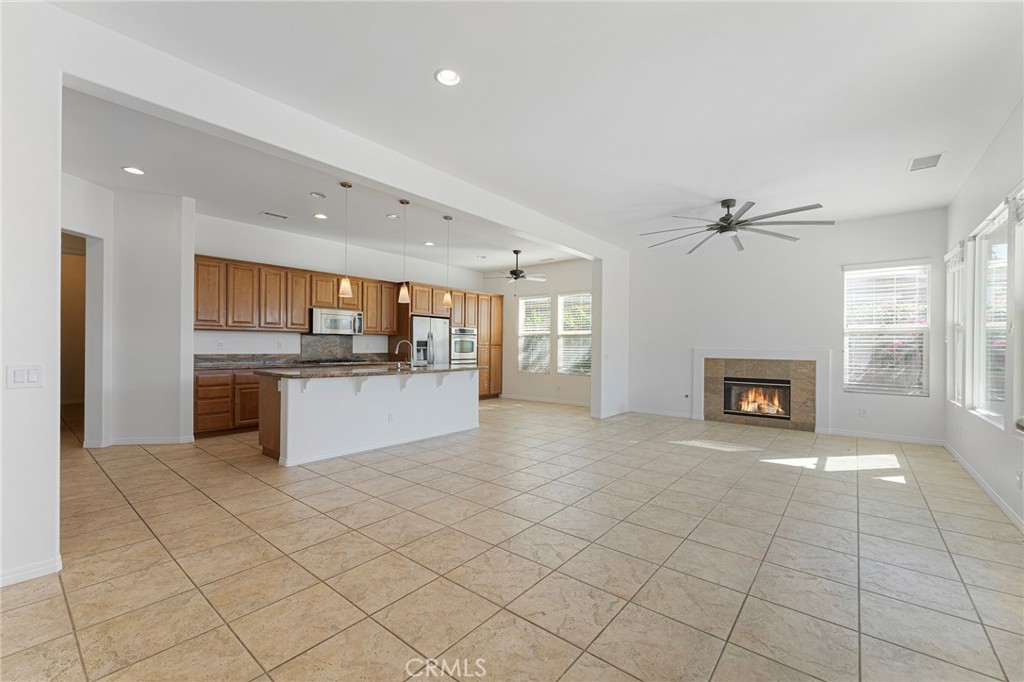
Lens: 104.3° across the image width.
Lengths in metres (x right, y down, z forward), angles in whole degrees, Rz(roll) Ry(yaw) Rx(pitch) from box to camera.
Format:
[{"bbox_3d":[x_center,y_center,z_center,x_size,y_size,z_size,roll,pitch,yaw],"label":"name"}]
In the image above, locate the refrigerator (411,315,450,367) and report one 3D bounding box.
[{"bbox_3d":[-1.843,0.420,8.031,0.720,1.740,0.900,0,-1,41],"label":"refrigerator"}]

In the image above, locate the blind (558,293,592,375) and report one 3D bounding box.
[{"bbox_3d":[1.320,-0.121,8.168,0.830,1.621,0.070,-1,-1,41],"label":"blind"}]

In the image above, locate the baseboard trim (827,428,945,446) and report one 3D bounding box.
[{"bbox_3d":[5.052,1.296,5.440,1.183,0.092,0.022,0,-1,36],"label":"baseboard trim"}]

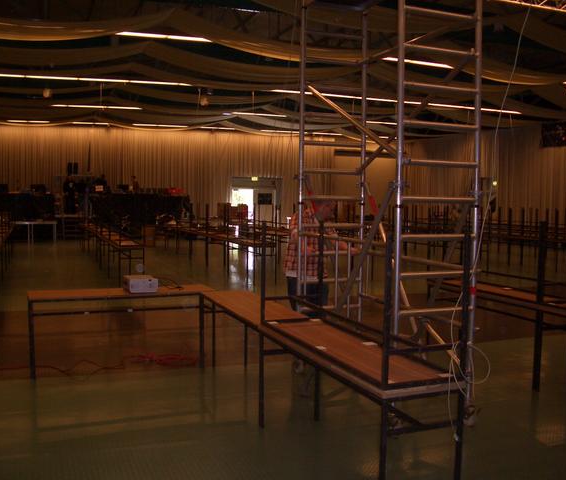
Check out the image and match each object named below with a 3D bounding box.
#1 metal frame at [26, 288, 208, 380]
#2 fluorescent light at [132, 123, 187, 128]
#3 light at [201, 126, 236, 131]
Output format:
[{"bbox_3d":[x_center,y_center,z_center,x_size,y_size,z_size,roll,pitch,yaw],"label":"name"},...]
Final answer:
[{"bbox_3d":[-1.607,0.902,6.461,1.778,0.780,0.499,-1,4,-21],"label":"metal frame"},{"bbox_3d":[-6.022,-5.542,31.583,2.750,0.120,0.150,-1,4,-21],"label":"fluorescent light"},{"bbox_3d":[-3.283,-5.579,32.491,1.850,0.120,0.150,-1,4,-21],"label":"light"}]

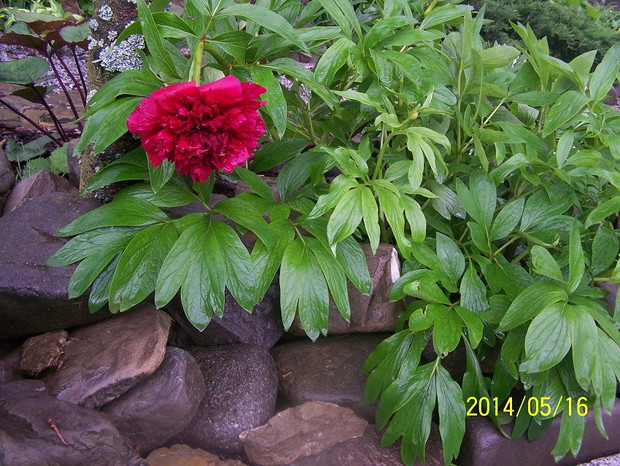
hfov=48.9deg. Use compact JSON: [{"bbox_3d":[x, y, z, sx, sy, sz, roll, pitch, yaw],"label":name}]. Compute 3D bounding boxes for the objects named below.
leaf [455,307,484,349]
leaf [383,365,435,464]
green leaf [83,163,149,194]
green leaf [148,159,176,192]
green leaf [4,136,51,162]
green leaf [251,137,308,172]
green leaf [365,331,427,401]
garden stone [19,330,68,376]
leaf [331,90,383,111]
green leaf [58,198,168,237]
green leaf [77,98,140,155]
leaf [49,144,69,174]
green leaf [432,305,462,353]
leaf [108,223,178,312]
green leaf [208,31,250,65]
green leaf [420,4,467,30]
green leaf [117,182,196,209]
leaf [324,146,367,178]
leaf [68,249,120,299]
[{"bbox_3d":[0.219,0.130,0.940,0.025,0.015,0.059,-23,68,-9],"label":"leaf"},{"bbox_3d":[0.138,0.239,0.905,0.050,0.145,0.020,22,4,11],"label":"leaf"},{"bbox_3d":[-0.282,-0.080,0.990,0.100,0.018,0.034,-18,49,-12],"label":"green leaf"},{"bbox_3d":[-0.168,-0.068,0.752,0.028,0.013,0.049,2,66,1],"label":"green leaf"},{"bbox_3d":[-0.539,-0.160,1.300,0.075,0.022,0.085,-15,34,-32],"label":"green leaf"},{"bbox_3d":[-0.041,-0.105,0.920,0.089,0.014,0.034,-27,60,-13],"label":"green leaf"},{"bbox_3d":[0.116,0.182,0.930,0.055,0.109,0.022,40,0,23],"label":"green leaf"},{"bbox_3d":[-0.324,0.147,0.830,0.056,0.042,0.045,-8,29,-14],"label":"garden stone"},{"bbox_3d":[0.062,-0.168,0.870,0.076,0.016,0.018,17,34,-15],"label":"leaf"},{"bbox_3d":[-0.228,-0.018,0.790,0.128,0.020,0.037,-10,49,-9],"label":"green leaf"},{"bbox_3d":[-0.236,-0.129,0.820,0.098,0.020,0.042,-40,53,-12],"label":"green leaf"},{"bbox_3d":[-0.422,-0.123,1.145,0.034,0.015,0.060,-4,60,-4],"label":"leaf"},{"bbox_3d":[0.162,0.113,0.800,0.034,0.013,0.061,11,66,5],"label":"green leaf"},{"bbox_3d":[-0.200,0.043,0.828,0.055,0.128,0.018,34,0,11],"label":"leaf"},{"bbox_3d":[-0.100,-0.226,0.830,0.063,0.018,0.032,23,44,19],"label":"green leaf"},{"bbox_3d":[0.213,-0.340,1.077,0.083,0.015,0.028,-24,48,0],"label":"green leaf"},{"bbox_3d":[-0.218,-0.053,0.960,0.130,0.018,0.042,8,40,9],"label":"green leaf"},{"bbox_3d":[0.049,-0.099,0.955,0.069,0.020,0.036,32,63,26],"label":"leaf"},{"bbox_3d":[-0.263,0.050,0.842,0.086,0.014,0.029,-44,76,-6],"label":"leaf"}]

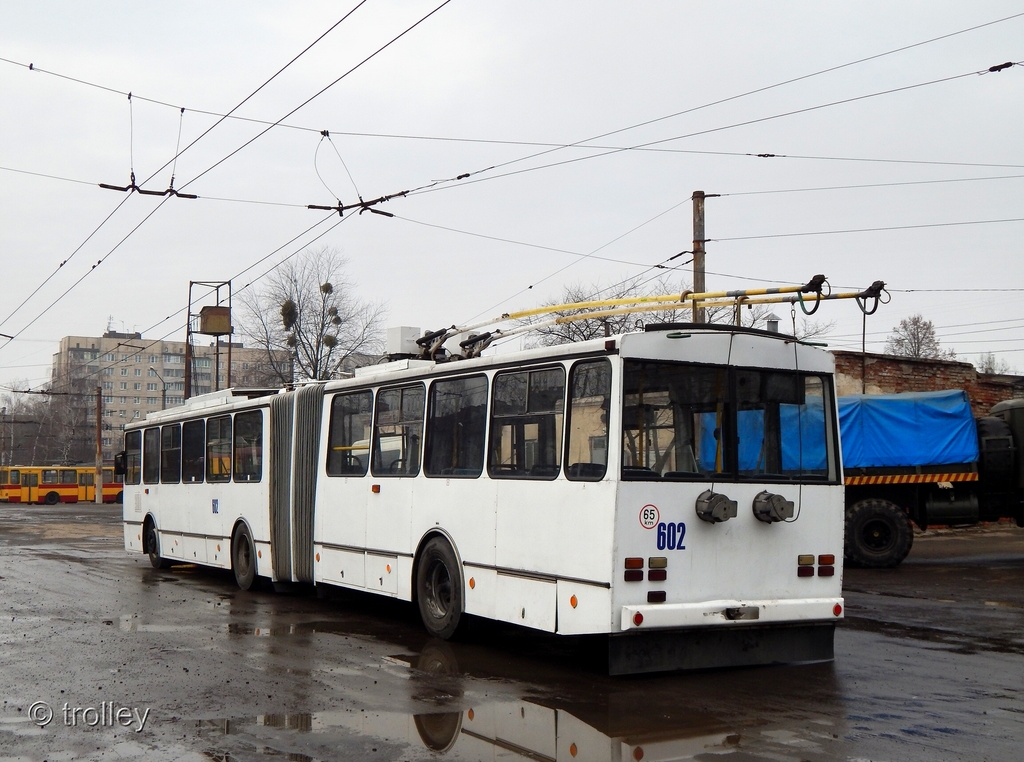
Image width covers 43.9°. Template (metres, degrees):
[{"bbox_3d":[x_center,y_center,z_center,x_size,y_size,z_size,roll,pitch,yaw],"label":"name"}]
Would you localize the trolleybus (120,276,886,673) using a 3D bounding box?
[{"bbox_3d":[-2.144,1.309,18.136,2.600,3.490,18.300,4,-5,-30],"label":"trolleybus"}]

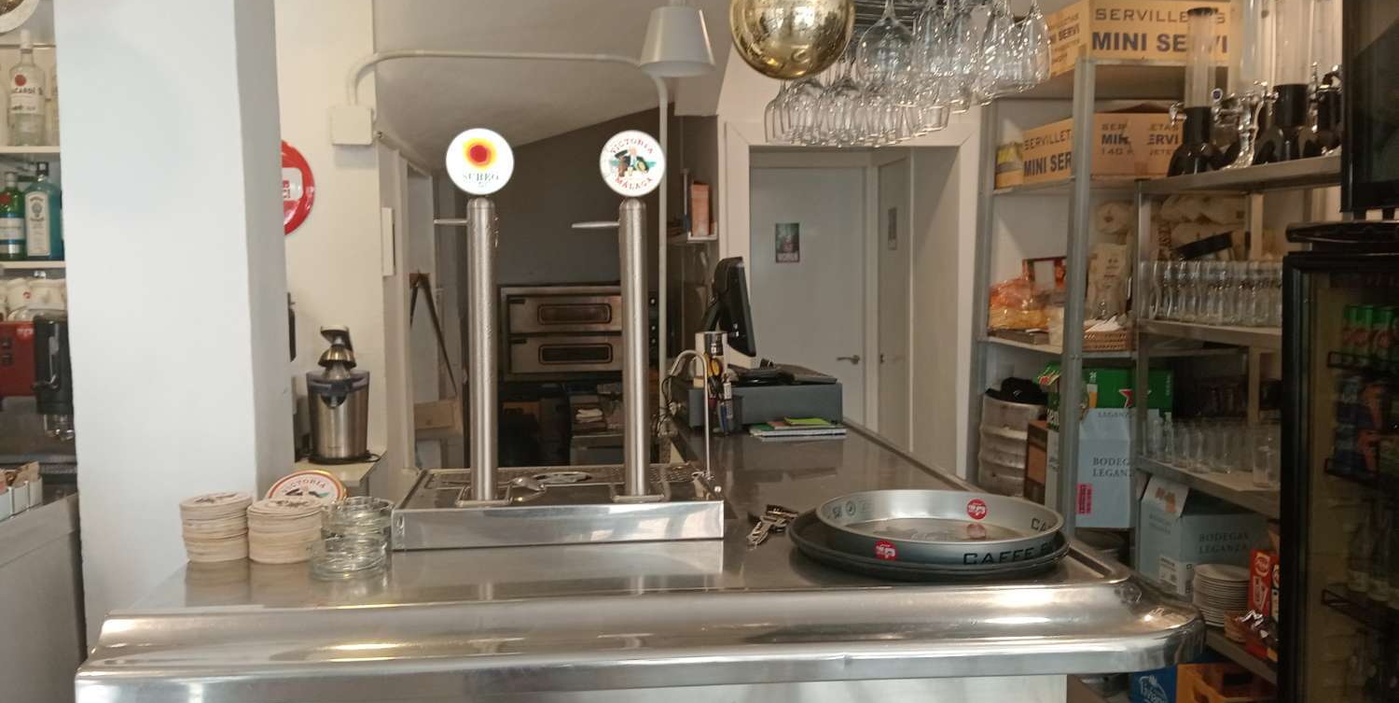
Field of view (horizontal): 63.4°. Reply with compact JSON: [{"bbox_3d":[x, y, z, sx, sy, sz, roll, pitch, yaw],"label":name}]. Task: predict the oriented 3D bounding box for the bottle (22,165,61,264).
[{"bbox_3d":[-1.807,-0.385,3.120,0.084,0.273,0.064,-1,5,-4],"label":"bottle"}]

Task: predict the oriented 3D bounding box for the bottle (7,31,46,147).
[{"bbox_3d":[-1.745,-0.681,2.936,0.083,0.293,0.083,-1,5,-5],"label":"bottle"}]

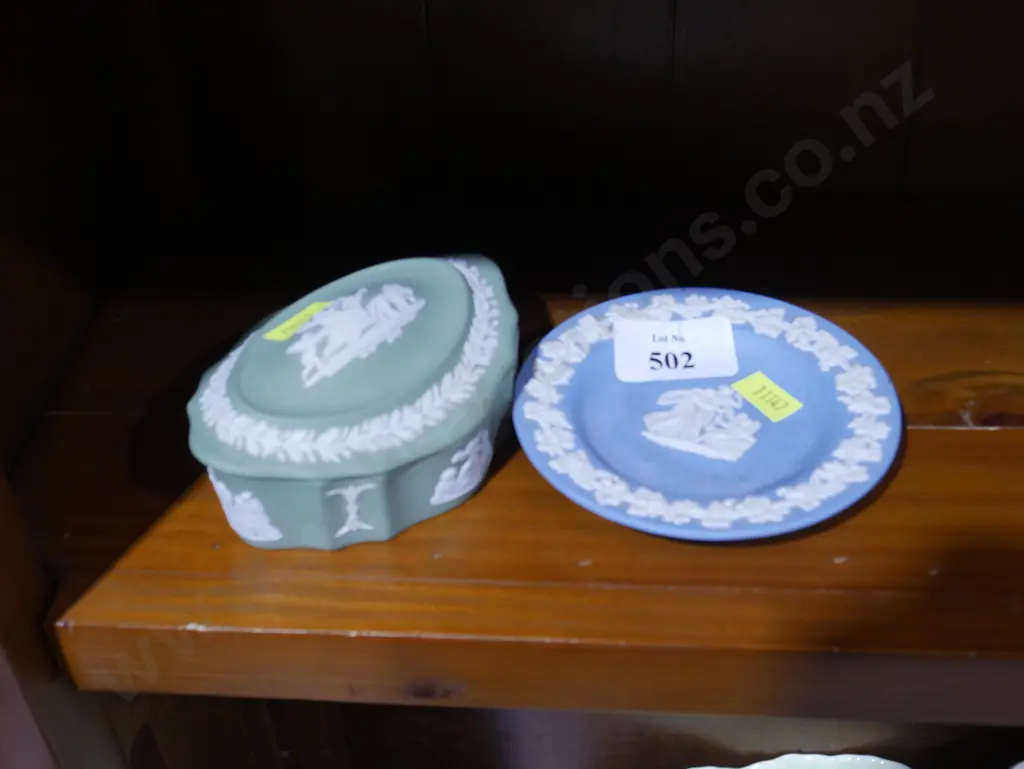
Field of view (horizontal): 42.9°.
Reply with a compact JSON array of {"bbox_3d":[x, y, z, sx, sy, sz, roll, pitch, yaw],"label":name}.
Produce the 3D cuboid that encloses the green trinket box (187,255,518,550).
[{"bbox_3d":[-0.043,-0.003,0.393,0.087,0.043,0.114,22,46,27],"label":"green trinket box"}]

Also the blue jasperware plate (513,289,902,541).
[{"bbox_3d":[0.058,0.010,0.394,0.115,0.013,0.115,-2,40,2],"label":"blue jasperware plate"}]

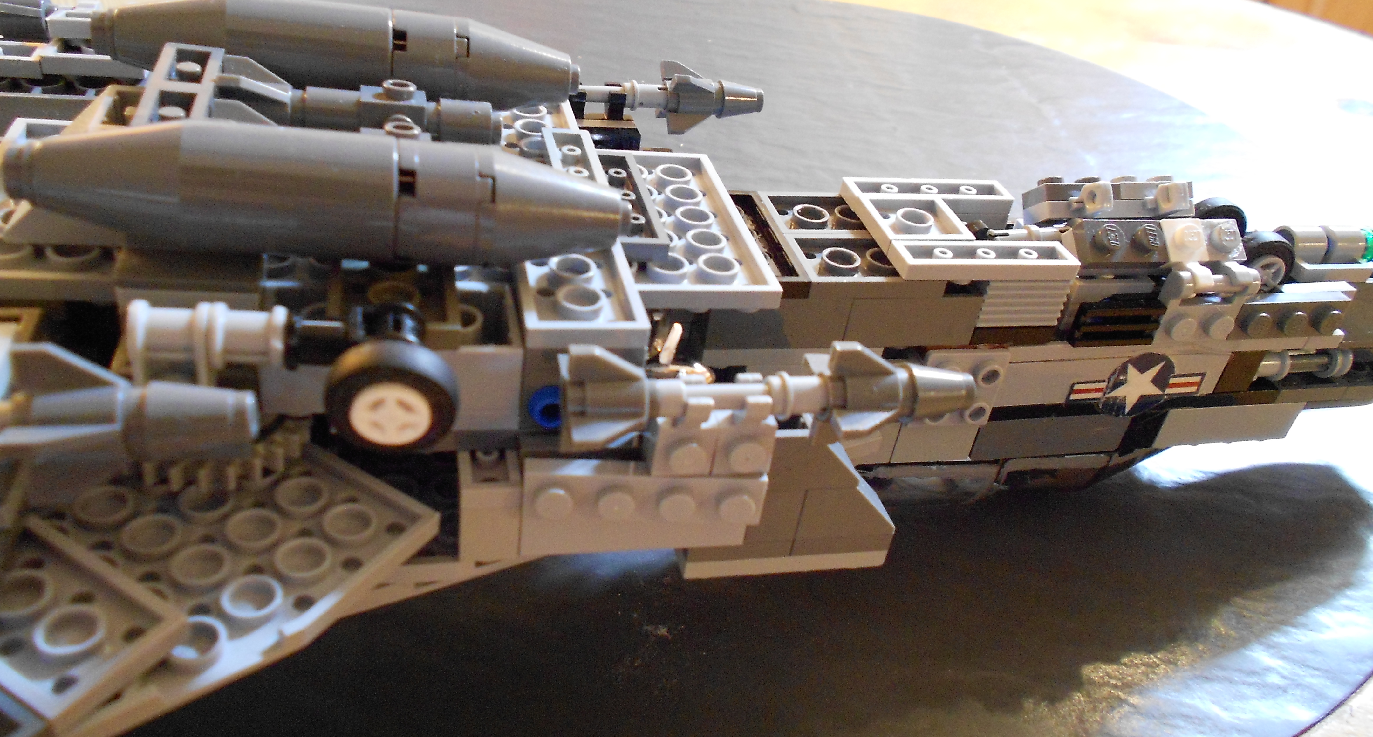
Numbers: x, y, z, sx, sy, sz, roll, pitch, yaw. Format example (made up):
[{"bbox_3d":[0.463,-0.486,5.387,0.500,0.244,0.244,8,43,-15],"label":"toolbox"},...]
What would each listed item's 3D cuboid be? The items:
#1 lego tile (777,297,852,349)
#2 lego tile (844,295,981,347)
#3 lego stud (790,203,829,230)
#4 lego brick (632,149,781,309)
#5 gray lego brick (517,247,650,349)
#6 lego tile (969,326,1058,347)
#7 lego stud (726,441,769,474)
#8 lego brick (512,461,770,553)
[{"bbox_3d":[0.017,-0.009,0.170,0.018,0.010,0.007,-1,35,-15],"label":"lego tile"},{"bbox_3d":[0.037,-0.010,0.175,0.024,0.010,0.008,-1,36,-15],"label":"lego tile"},{"bbox_3d":[0.022,-0.026,0.184,0.006,0.002,0.006,-1,36,-15],"label":"lego stud"},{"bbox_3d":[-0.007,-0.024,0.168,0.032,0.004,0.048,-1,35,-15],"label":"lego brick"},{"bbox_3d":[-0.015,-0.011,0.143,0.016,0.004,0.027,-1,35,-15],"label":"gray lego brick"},{"bbox_3d":[0.056,-0.008,0.184,0.016,0.003,0.008,-1,35,-14],"label":"lego tile"},{"bbox_3d":[0.008,0.011,0.133,0.005,0.005,0.002,2,31,-10],"label":"lego stud"},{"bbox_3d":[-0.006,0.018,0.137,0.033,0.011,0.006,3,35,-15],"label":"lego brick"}]

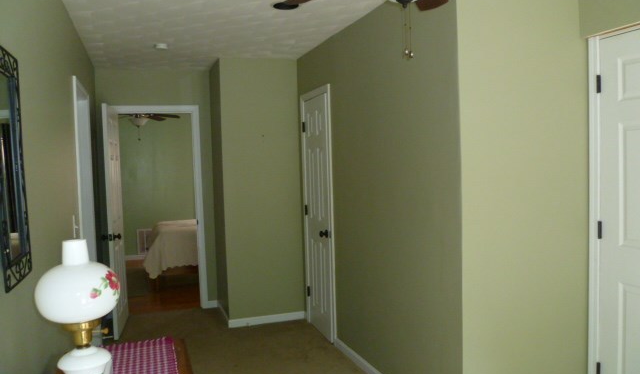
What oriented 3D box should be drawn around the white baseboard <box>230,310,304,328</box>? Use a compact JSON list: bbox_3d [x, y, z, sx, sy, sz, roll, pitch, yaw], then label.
[{"bbox_3d":[-0.485,1.230,4.807,0.730,0.080,0.020,-3,3,-19],"label":"white baseboard"}]

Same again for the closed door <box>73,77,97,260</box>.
[{"bbox_3d":[-1.751,0.305,3.820,0.130,2.100,1.120,-3,3,-19],"label":"closed door"}]

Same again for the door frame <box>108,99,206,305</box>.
[{"bbox_3d":[-1.602,0.234,5.190,0.860,2.100,0.130,-3,3,-19],"label":"door frame"}]

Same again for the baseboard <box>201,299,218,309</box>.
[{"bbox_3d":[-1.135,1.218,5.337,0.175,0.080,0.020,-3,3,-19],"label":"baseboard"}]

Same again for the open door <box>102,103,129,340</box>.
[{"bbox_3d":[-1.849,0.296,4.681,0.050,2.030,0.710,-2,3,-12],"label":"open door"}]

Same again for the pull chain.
[{"bbox_3d":[0.321,-0.565,1.880,0.040,0.205,0.030,-1,3,10],"label":"pull chain"}]

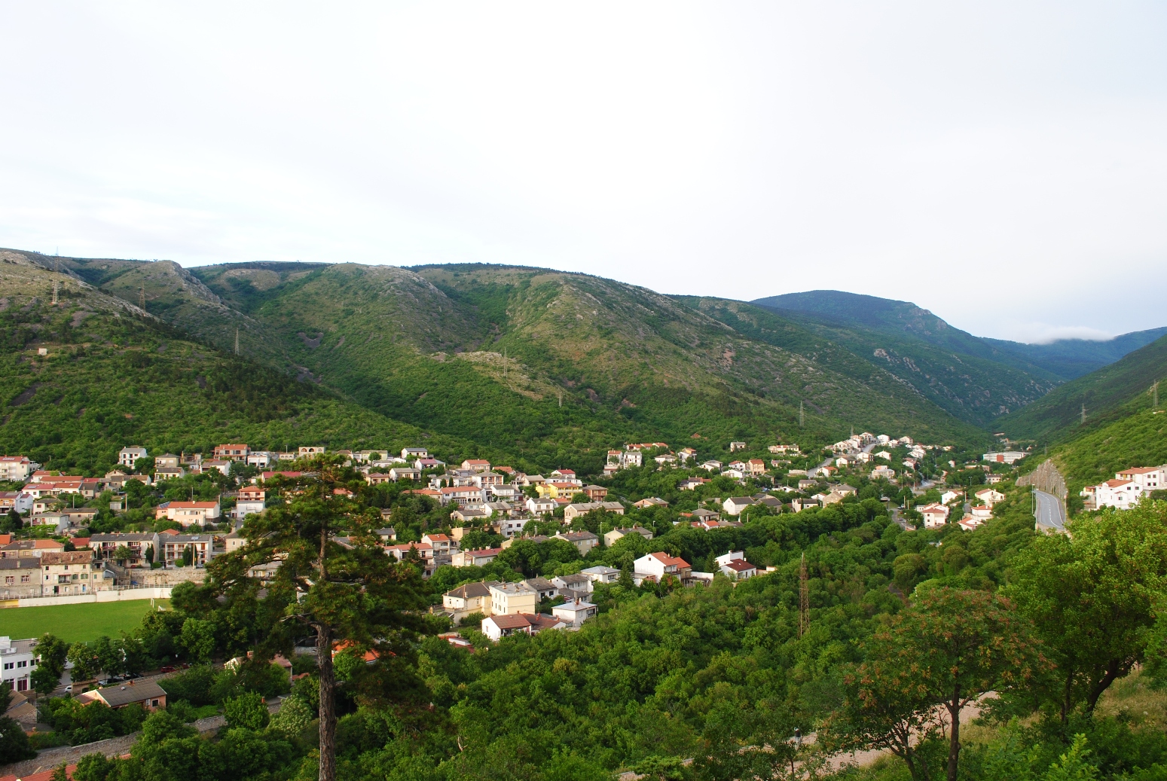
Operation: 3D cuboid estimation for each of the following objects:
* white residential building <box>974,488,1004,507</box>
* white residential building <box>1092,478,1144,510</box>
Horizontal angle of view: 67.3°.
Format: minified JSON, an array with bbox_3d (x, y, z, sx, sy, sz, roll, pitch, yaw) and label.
[{"bbox_3d":[187.730,50.550,405.000,10.800,8.700,8.500,0,-1,9],"label":"white residential building"},{"bbox_3d":[171.250,33.550,280.000,11.000,9.700,8.000,0,-1,-12],"label":"white residential building"}]

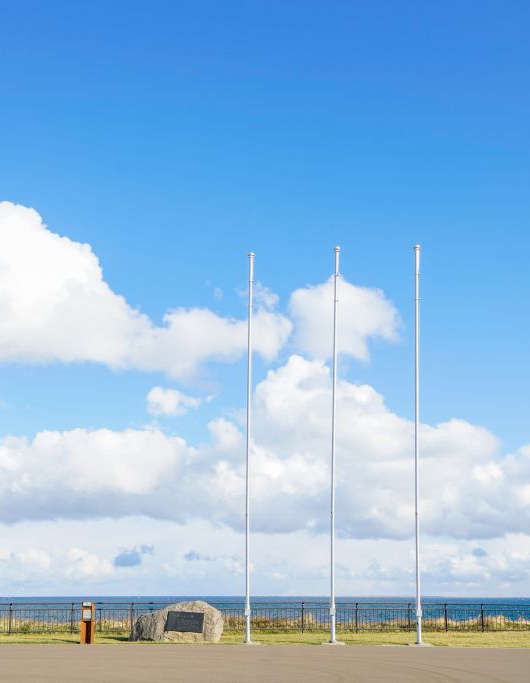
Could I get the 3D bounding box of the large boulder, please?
[{"bbox_3d":[-2.738,8.612,22.788,2.907,1.147,1.500,0,-19,0],"label":"large boulder"}]

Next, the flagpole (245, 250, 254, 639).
[{"bbox_3d":[-0.502,2.873,23.655,0.180,12.585,0.180,0,-19,0],"label":"flagpole"}]

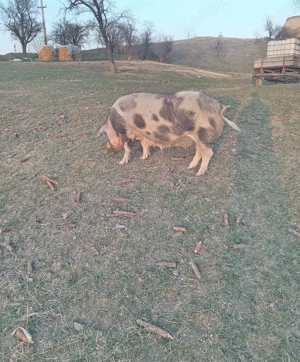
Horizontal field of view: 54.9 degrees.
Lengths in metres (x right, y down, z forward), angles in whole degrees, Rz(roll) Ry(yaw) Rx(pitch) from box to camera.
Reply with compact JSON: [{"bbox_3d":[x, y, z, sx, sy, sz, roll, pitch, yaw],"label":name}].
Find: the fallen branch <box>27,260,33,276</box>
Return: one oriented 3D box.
[{"bbox_3d":[-0.701,0.506,1.688,0.037,0.034,0.118,-8,24,-19],"label":"fallen branch"}]

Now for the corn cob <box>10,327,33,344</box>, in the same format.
[{"bbox_3d":[-0.658,0.799,1.492,0.157,0.050,0.070,13,26,29],"label":"corn cob"}]

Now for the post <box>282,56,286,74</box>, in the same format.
[{"bbox_3d":[6.006,-5.157,12.900,0.110,0.710,0.090,11,24,26],"label":"post"}]

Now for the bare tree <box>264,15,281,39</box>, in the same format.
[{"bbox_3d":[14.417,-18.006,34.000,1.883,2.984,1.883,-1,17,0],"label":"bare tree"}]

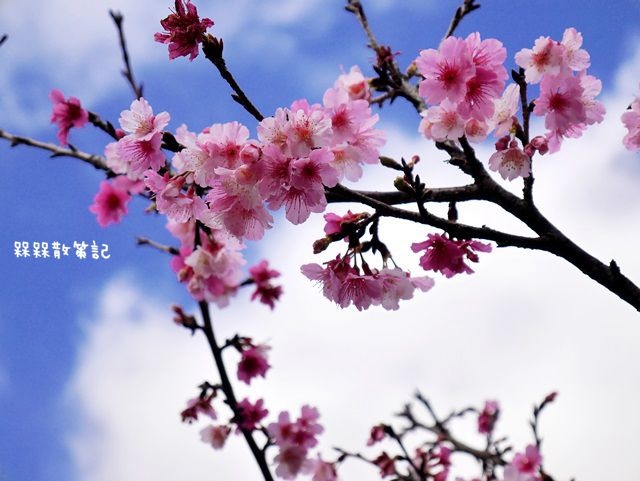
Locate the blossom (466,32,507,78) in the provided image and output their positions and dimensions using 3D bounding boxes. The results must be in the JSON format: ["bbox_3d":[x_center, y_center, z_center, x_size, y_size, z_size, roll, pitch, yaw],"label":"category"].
[{"bbox_3d":[0.086,-0.096,0.815,0.028,0.029,0.014,0,-21,-25],"label":"blossom"}]

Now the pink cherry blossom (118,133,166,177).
[{"bbox_3d":[-0.095,-0.046,0.830,0.028,0.015,0.027,0,-63,27],"label":"pink cherry blossom"}]

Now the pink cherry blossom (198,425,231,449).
[{"bbox_3d":[-0.098,0.183,1.450,0.029,0.023,0.020,-16,13,29],"label":"pink cherry blossom"}]

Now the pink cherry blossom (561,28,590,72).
[{"bbox_3d":[0.135,-0.102,0.830,0.023,0.025,0.013,0,-6,-27],"label":"pink cherry blossom"}]

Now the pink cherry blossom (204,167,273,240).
[{"bbox_3d":[-0.051,-0.023,0.980,0.041,0.035,0.040,8,-65,-17],"label":"pink cherry blossom"}]

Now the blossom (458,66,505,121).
[{"bbox_3d":[0.093,-0.085,0.895,0.029,0.033,0.020,0,9,-18],"label":"blossom"}]

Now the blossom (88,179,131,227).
[{"bbox_3d":[-0.121,-0.021,0.900,0.025,0.027,0.013,0,3,9],"label":"blossom"}]

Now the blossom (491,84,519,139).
[{"bbox_3d":[0.097,-0.068,0.820,0.024,0.028,0.014,0,0,41],"label":"blossom"}]

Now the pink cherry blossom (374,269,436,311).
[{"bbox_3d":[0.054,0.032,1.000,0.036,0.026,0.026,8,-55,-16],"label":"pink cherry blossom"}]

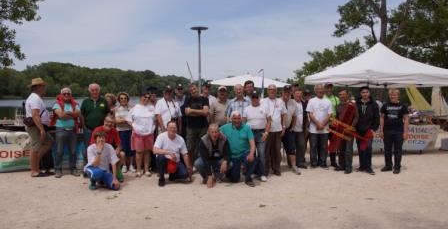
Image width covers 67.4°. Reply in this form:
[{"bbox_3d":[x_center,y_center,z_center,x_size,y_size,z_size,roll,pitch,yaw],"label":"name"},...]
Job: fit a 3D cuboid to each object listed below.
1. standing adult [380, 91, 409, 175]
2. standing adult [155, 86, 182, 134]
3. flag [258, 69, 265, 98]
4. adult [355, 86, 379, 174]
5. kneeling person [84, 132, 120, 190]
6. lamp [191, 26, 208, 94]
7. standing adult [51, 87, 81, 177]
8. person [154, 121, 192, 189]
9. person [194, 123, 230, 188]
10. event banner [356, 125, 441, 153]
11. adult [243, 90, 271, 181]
[{"bbox_3d":[3.348,0.321,6.581,0.560,1.660,0.360,1,4,11],"label":"standing adult"},{"bbox_3d":[-1.089,0.295,6.596,0.550,1.710,0.380,-1,4,-11],"label":"standing adult"},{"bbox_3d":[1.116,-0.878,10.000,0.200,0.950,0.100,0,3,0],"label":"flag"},{"bbox_3d":[2.935,0.316,6.880,0.500,1.753,0.380,1,3,22],"label":"adult"},{"bbox_3d":[-2.147,0.778,5.950,0.620,0.930,0.720,0,3,-9],"label":"kneeling person"},{"bbox_3d":[-0.963,-1.287,13.250,0.710,4.272,0.710,0,3,0],"label":"lamp"},{"bbox_3d":[-3.062,0.349,6.542,0.540,1.724,0.380,-1,3,-11],"label":"standing adult"},{"bbox_3d":[-0.948,0.683,6.195,0.700,1.093,0.750,0,3,3],"label":"person"},{"bbox_3d":[-0.210,0.702,6.146,0.640,1.060,0.780,0,3,-3],"label":"person"},{"bbox_3d":[4.465,0.626,8.700,2.280,0.680,0.060,0,4,0],"label":"event banner"},{"bbox_3d":[0.601,0.378,6.032,0.540,1.620,0.380,0,4,3],"label":"adult"}]

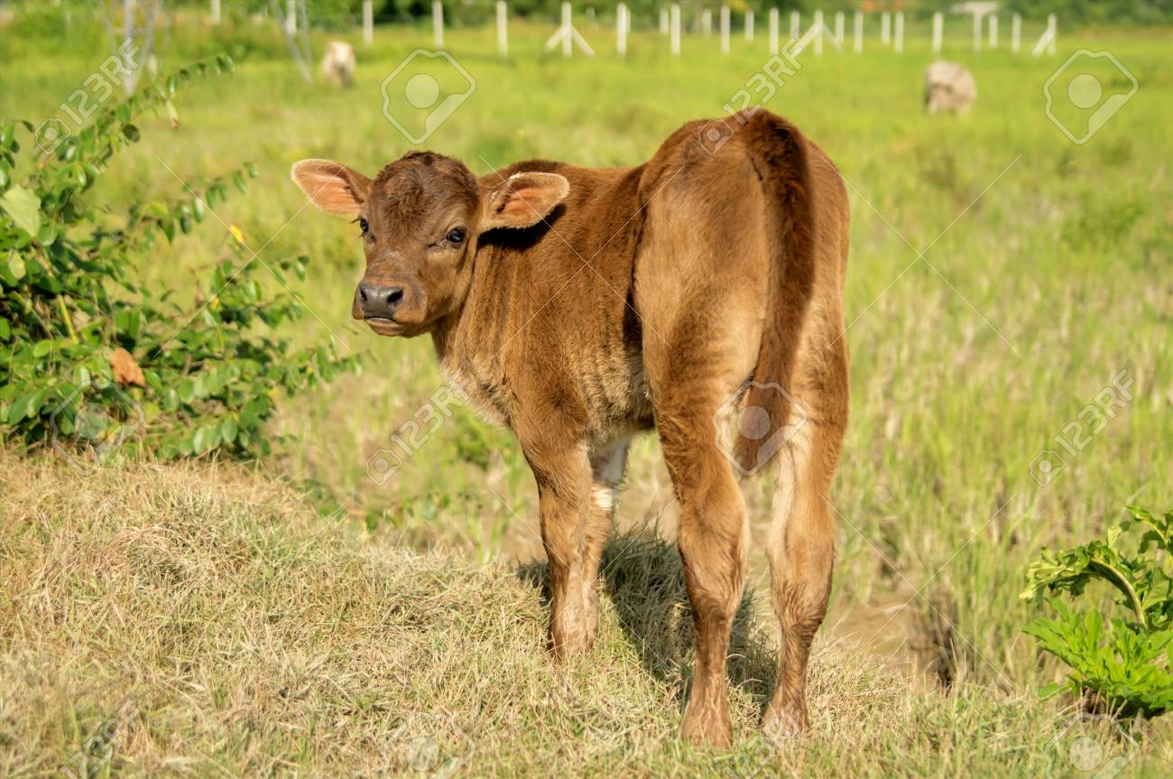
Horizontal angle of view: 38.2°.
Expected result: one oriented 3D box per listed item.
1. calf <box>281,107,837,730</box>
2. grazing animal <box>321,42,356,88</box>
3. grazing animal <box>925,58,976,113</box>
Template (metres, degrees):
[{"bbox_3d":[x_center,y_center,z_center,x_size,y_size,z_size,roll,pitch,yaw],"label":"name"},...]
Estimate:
[{"bbox_3d":[-0.040,0.032,2.712,0.645,0.975,0.860,-6,14,-26],"label":"calf"},{"bbox_3d":[-4.991,-6.526,34.000,0.550,1.030,1.600,-1,12,-6],"label":"grazing animal"},{"bbox_3d":[6.151,-5.077,28.500,0.520,1.020,1.550,7,14,28],"label":"grazing animal"}]

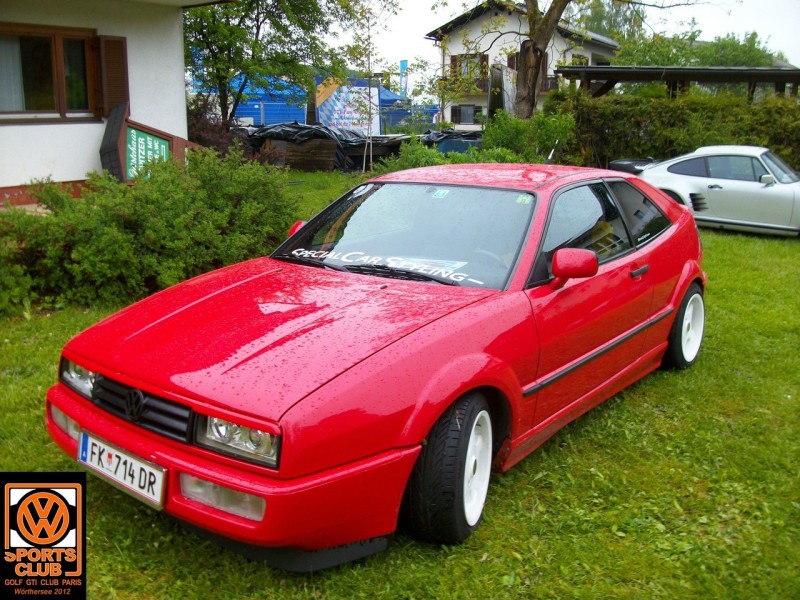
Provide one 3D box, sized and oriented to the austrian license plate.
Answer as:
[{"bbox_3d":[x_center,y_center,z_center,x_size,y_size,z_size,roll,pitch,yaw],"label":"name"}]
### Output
[{"bbox_3d":[-0.967,0.575,2.718,0.522,0.128,0.020,11,8,38],"label":"austrian license plate"}]

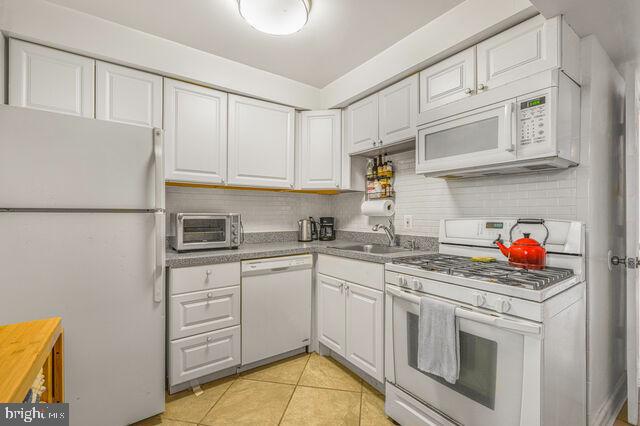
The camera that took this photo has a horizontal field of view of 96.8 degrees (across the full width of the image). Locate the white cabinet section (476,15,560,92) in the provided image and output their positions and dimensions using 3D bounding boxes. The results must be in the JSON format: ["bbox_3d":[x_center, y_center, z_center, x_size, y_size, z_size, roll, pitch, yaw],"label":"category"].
[{"bbox_3d":[1.147,-0.828,1.577,0.320,0.286,0.382,0,-1,-35],"label":"white cabinet section"}]

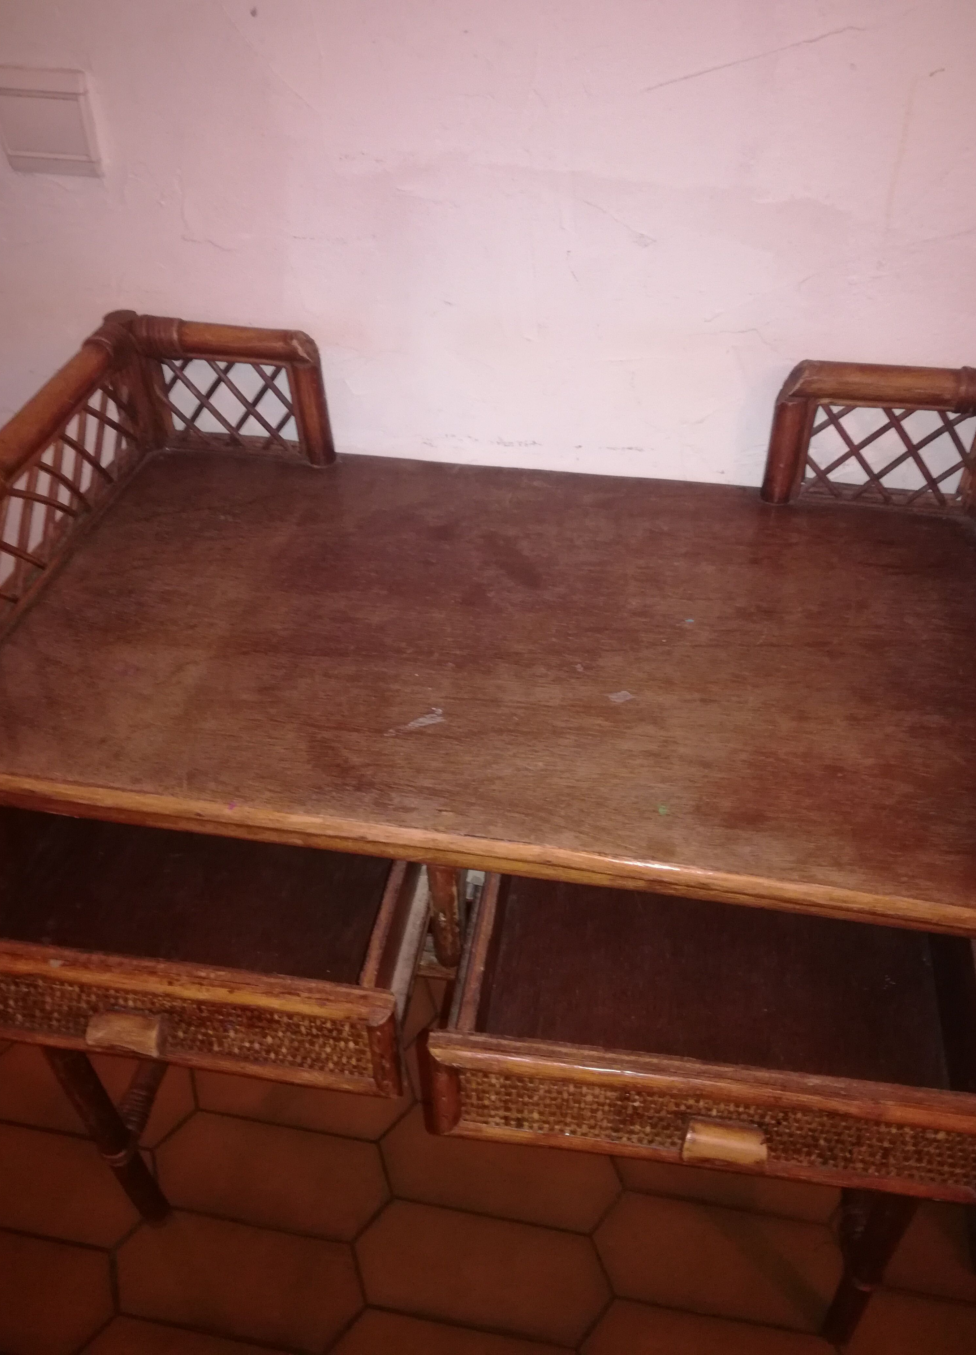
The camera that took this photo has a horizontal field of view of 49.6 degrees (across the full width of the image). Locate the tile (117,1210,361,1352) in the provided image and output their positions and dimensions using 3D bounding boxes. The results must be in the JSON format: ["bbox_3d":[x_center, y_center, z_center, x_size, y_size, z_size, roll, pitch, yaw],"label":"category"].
[{"bbox_3d":[-0.282,0.679,1.193,0.299,0.010,0.114,5,43,7],"label":"tile"}]

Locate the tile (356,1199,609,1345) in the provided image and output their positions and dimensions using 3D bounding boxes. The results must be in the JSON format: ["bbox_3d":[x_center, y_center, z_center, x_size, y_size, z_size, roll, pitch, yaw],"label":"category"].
[{"bbox_3d":[-0.007,0.671,1.194,0.299,0.010,0.114,5,43,7],"label":"tile"}]

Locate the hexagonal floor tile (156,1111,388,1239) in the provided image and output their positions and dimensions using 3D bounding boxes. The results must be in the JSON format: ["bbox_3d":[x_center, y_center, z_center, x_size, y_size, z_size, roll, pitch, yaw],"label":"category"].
[{"bbox_3d":[-0.260,0.601,1.278,0.299,0.010,0.114,5,43,7],"label":"hexagonal floor tile"}]

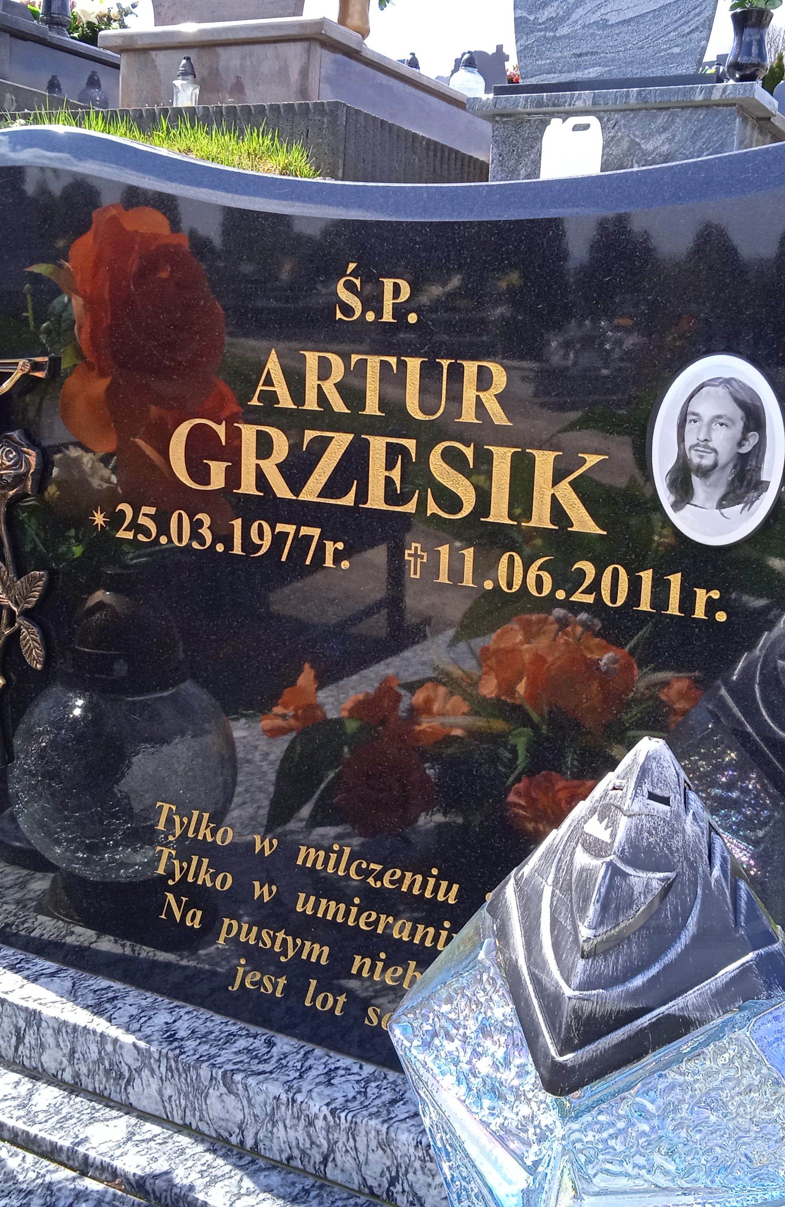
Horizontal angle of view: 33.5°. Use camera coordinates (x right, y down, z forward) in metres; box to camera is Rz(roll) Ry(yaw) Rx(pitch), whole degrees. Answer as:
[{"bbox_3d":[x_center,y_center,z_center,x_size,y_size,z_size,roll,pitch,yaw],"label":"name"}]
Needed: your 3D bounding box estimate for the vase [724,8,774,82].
[{"bbox_3d":[1.212,-1.892,4.417,0.147,0.231,0.147,8,14,26],"label":"vase"}]

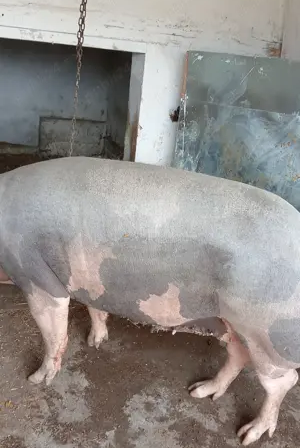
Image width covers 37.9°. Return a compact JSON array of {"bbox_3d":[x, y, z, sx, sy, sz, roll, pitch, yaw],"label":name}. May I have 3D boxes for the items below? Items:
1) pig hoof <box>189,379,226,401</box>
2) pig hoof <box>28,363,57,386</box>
[{"bbox_3d":[0.210,0.607,1.593,0.117,0.060,0.068,6,21,-1],"label":"pig hoof"},{"bbox_3d":[-0.385,0.546,1.589,0.107,0.060,0.068,7,21,2],"label":"pig hoof"}]

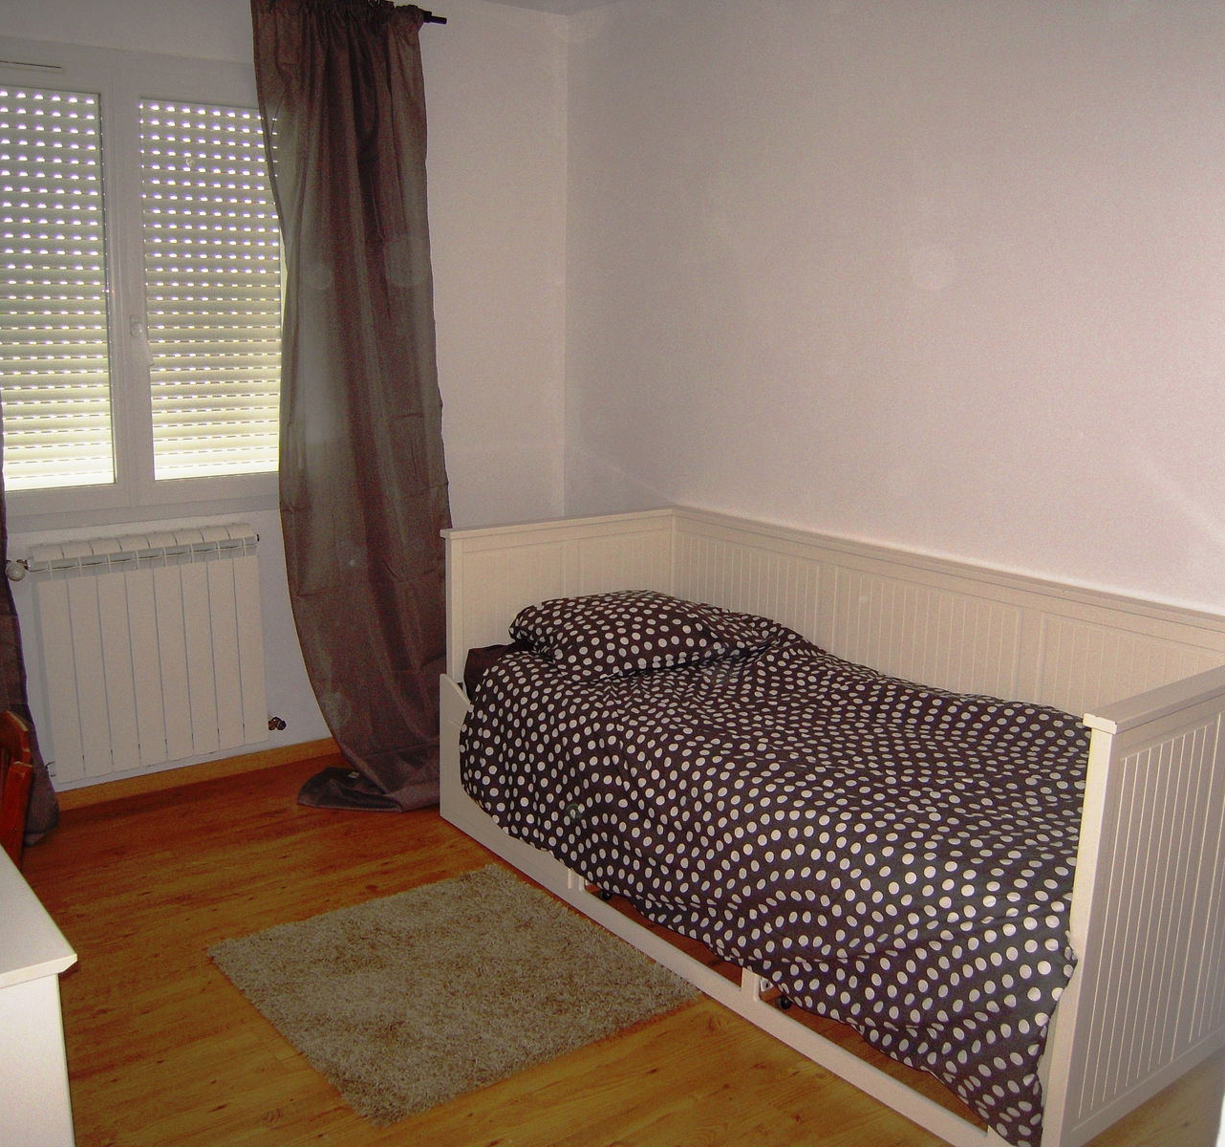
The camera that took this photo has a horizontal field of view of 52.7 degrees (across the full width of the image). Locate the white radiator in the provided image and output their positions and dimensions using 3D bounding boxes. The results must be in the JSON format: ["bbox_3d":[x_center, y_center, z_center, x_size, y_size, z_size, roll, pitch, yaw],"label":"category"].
[{"bbox_3d":[-1.341,0.224,3.620,0.638,0.675,0.095,-8,15,-37],"label":"white radiator"}]

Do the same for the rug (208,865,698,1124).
[{"bbox_3d":[-0.361,0.874,2.730,0.770,0.028,0.780,-9,15,-38],"label":"rug"}]

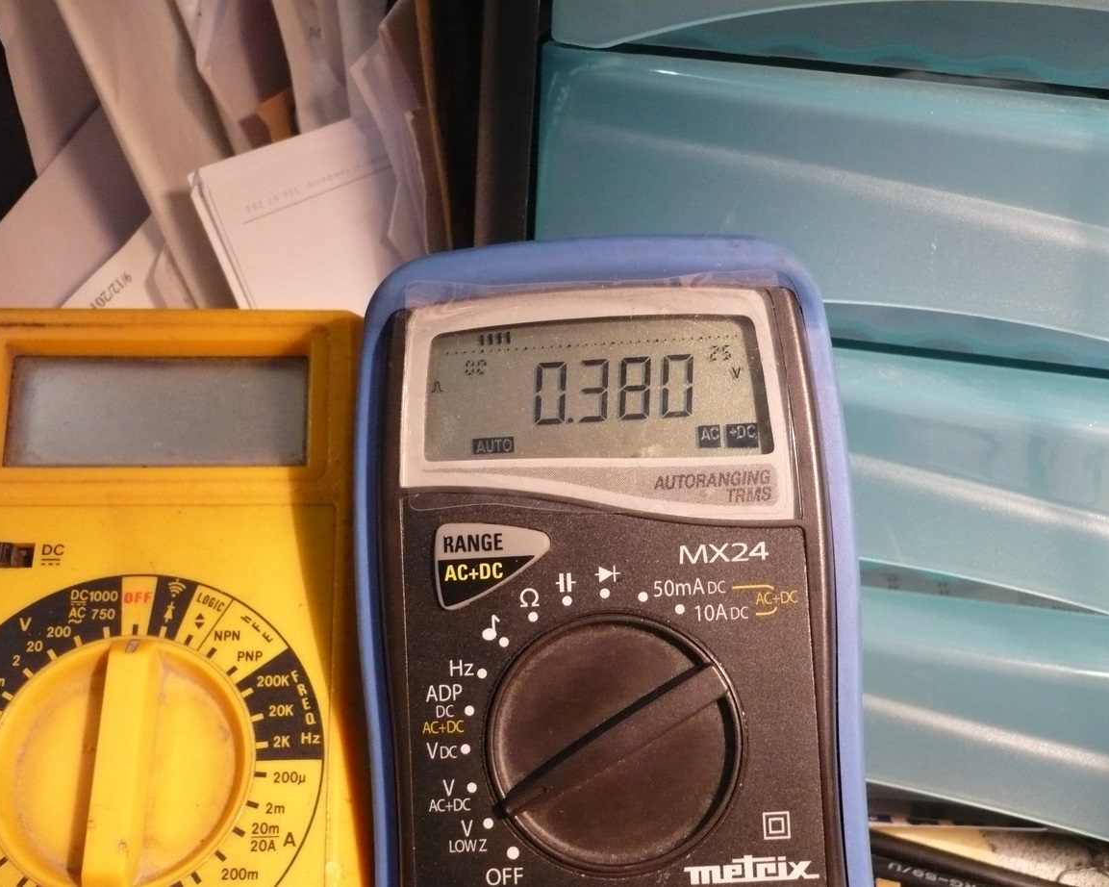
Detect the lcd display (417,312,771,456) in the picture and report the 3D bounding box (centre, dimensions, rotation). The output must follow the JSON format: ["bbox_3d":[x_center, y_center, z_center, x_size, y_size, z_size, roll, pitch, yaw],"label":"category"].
[{"bbox_3d":[0.008,-0.010,0.214,0.061,0.025,0.006,-3,-6,1],"label":"lcd display"}]

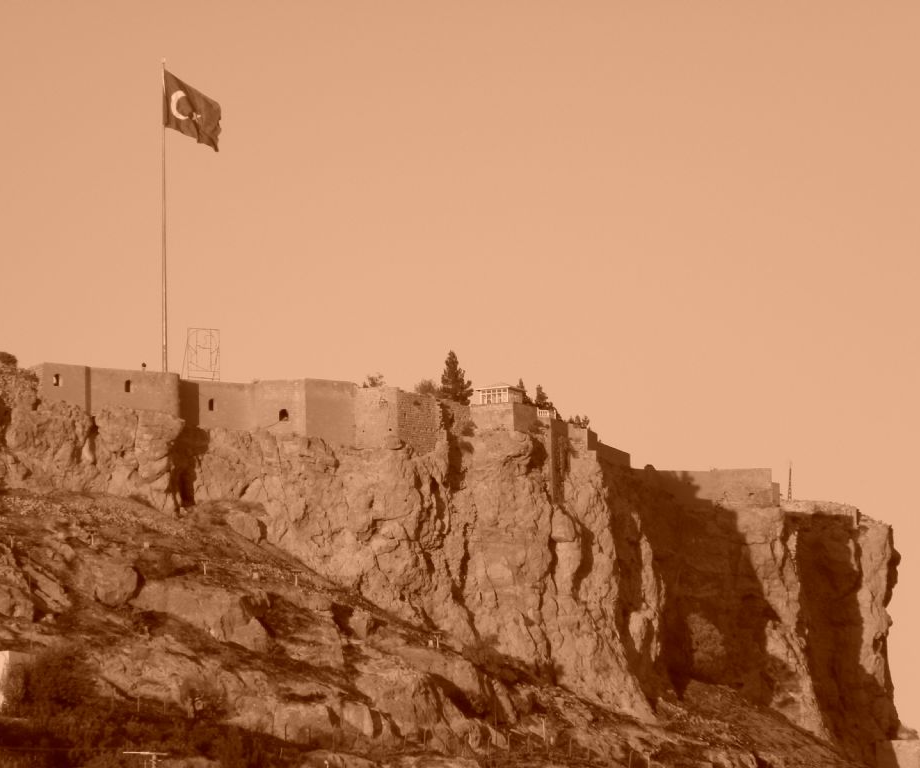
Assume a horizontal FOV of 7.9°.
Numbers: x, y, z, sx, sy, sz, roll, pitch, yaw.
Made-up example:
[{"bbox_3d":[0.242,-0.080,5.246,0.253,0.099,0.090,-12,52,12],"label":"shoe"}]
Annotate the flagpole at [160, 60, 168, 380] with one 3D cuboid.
[{"bbox_3d":[-36.690,-19.930,830.000,0.600,40.500,0.600,-1,-8,0],"label":"flagpole"}]

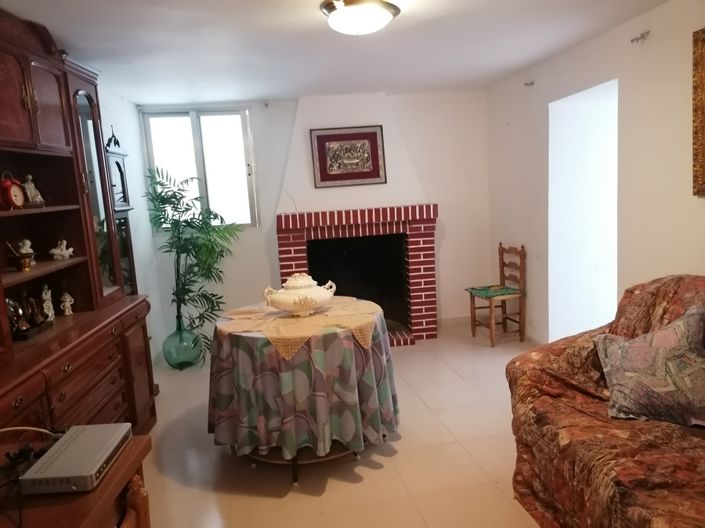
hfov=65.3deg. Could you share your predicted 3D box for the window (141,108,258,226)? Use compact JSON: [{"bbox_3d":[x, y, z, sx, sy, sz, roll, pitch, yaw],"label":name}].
[{"bbox_3d":[-1.352,-0.845,4.887,0.950,1.020,0.090,-5,7,-9],"label":"window"}]

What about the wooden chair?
[{"bbox_3d":[1.270,0.252,4.817,0.410,0.850,0.410,-5,7,-14],"label":"wooden chair"}]

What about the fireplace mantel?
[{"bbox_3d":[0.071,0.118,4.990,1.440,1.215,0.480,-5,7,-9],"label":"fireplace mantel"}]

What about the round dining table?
[{"bbox_3d":[-0.272,0.546,2.961,1.030,0.565,1.030,-5,7,-9],"label":"round dining table"}]

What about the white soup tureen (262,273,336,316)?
[{"bbox_3d":[-0.291,0.157,2.959,0.375,0.218,0.260,-5,7,-14],"label":"white soup tureen"}]

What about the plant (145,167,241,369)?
[{"bbox_3d":[-1.303,0.028,4.617,0.760,1.650,0.660,-5,7,-9],"label":"plant"}]

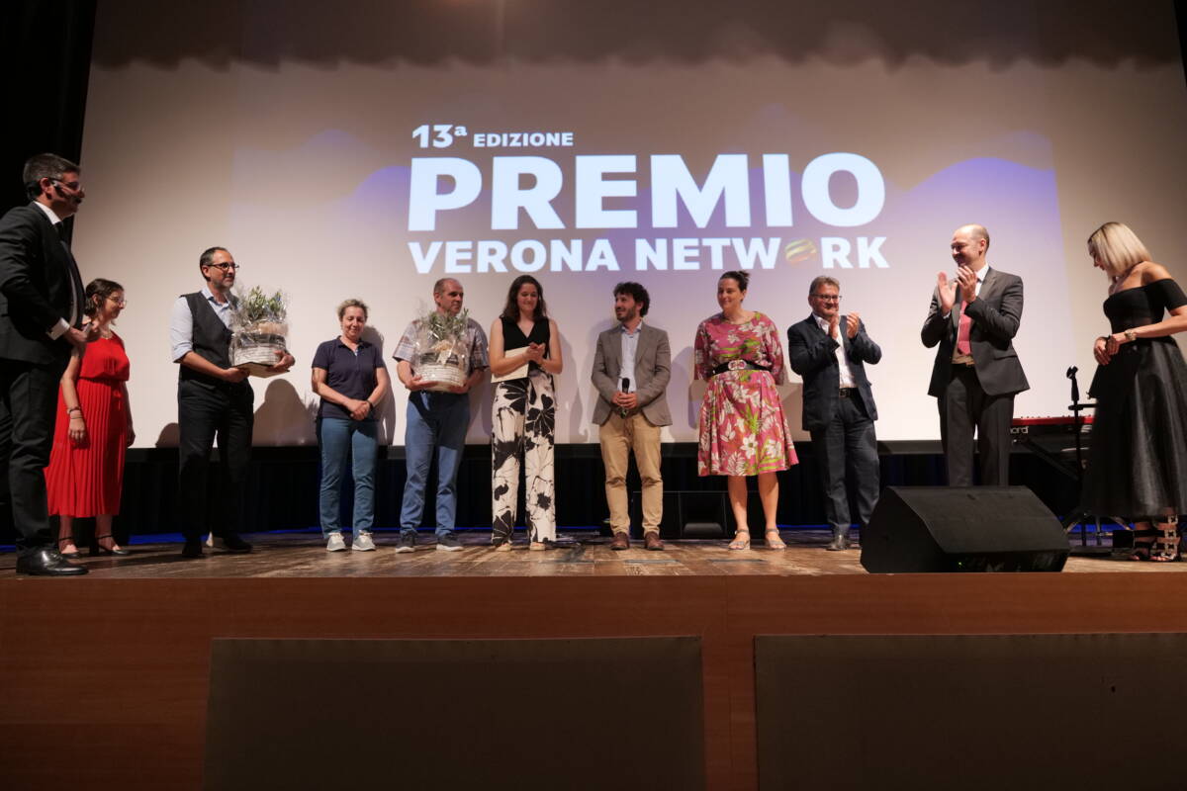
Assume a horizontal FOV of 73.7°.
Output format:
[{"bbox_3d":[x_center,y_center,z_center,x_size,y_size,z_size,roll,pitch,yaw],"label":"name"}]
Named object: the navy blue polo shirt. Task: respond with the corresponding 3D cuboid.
[{"bbox_3d":[-1.580,-0.115,5.106,0.470,0.530,0.270,0,-9,-3],"label":"navy blue polo shirt"}]

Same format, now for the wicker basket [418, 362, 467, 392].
[{"bbox_3d":[-0.917,-0.108,4.811,0.300,0.150,0.290,0,-9,0],"label":"wicker basket"}]

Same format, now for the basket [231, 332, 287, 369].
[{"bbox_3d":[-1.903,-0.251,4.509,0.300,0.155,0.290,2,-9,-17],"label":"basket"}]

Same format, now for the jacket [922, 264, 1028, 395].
[{"bbox_3d":[2.061,-0.339,4.276,0.520,0.700,0.360,-8,-12,42],"label":"jacket"}]

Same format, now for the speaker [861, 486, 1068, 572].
[{"bbox_3d":[1.405,0.500,2.980,0.620,0.330,0.430,2,-9,-15],"label":"speaker"}]

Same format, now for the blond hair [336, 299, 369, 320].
[{"bbox_3d":[-1.589,-0.545,5.221,0.200,0.190,0.220,1,-9,-7],"label":"blond hair"}]

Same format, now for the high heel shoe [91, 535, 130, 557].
[{"bbox_3d":[-2.781,0.864,4.545,0.235,0.125,0.085,-1,-9,3],"label":"high heel shoe"}]

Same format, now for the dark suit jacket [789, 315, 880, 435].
[{"bbox_3d":[1.527,-0.147,5.017,0.540,0.730,0.350,1,-9,-7],"label":"dark suit jacket"}]

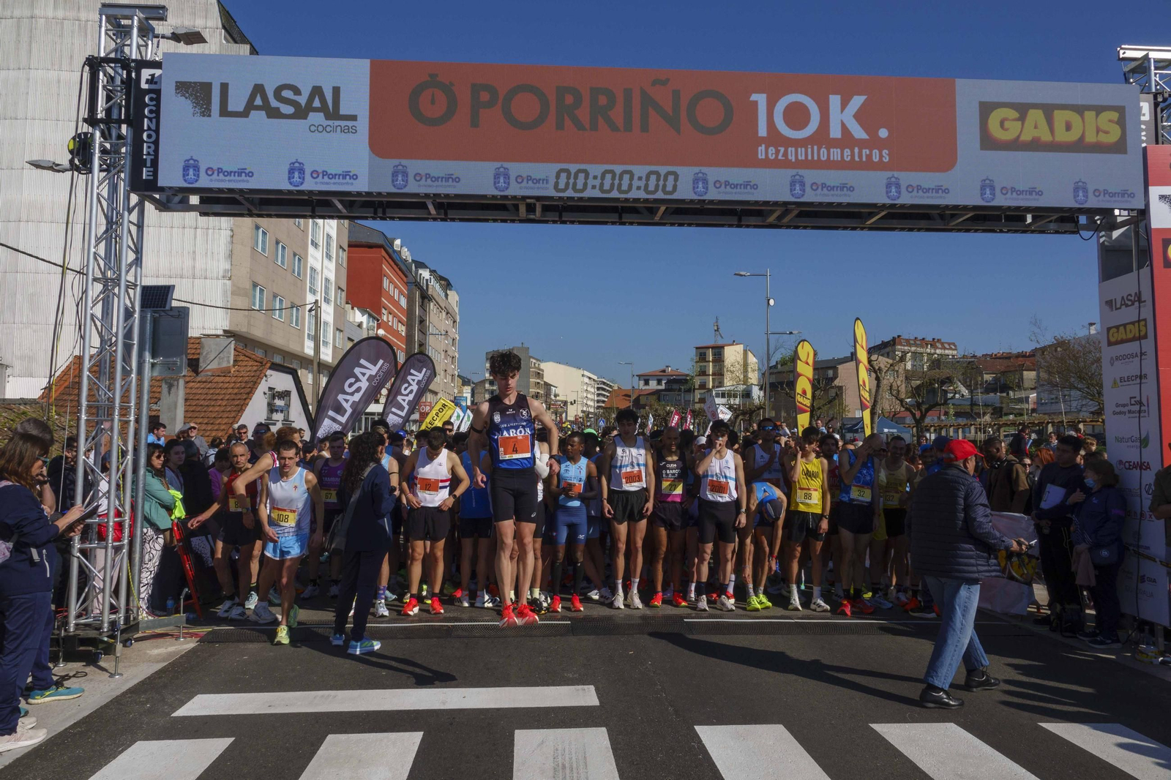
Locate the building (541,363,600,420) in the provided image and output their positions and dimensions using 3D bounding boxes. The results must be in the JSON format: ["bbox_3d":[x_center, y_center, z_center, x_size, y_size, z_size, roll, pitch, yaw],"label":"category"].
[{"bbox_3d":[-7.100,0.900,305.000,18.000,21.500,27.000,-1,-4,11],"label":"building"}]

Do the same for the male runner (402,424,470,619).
[{"bbox_3d":[-1.407,1.226,7.320,0.630,1.750,0.420,0,-4,-1],"label":"male runner"}]

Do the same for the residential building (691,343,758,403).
[{"bbox_3d":[31.127,-0.565,172.020,6.800,17.200,16.000,-3,-5,36],"label":"residential building"}]

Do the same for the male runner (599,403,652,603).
[{"bbox_3d":[0.389,1.141,7.550,0.530,1.880,0.360,1,-4,-6],"label":"male runner"}]

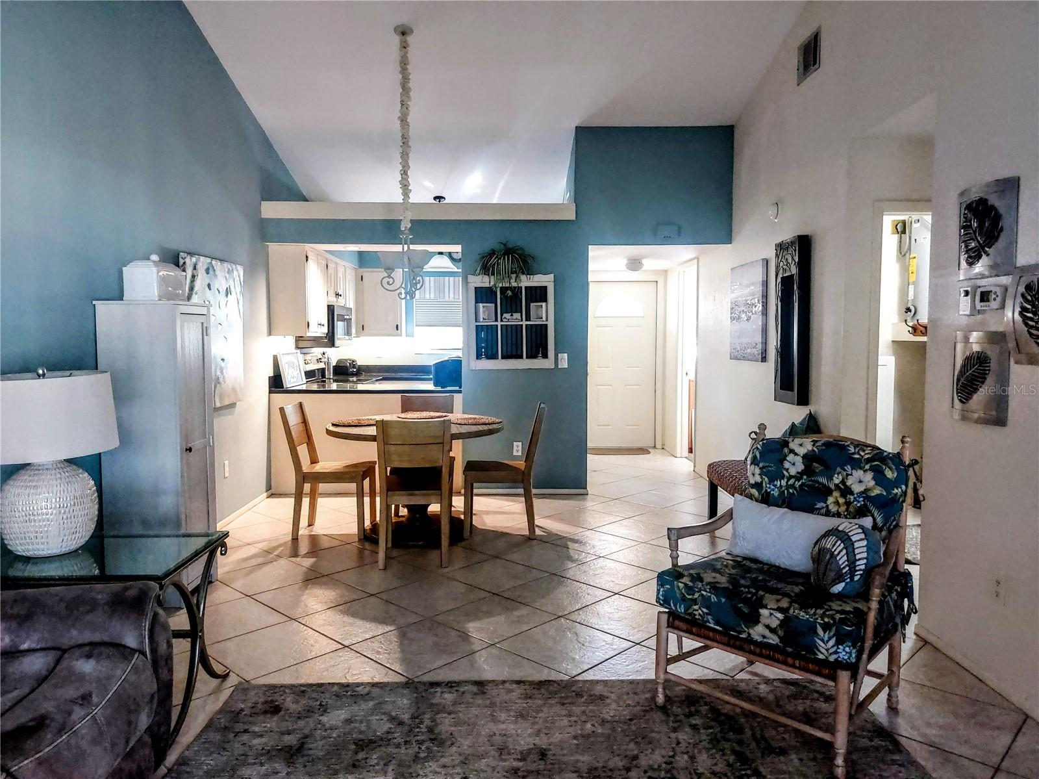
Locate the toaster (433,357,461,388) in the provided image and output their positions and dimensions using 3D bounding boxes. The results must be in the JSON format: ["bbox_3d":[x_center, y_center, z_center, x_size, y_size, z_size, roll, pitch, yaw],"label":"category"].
[{"bbox_3d":[-0.628,-0.148,6.614,0.320,0.265,0.230,0,4,-1],"label":"toaster"}]

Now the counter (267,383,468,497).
[{"bbox_3d":[-1.314,0.435,6.537,1.660,0.920,0.700,0,4,-1],"label":"counter"}]

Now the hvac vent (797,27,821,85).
[{"bbox_3d":[1.850,-2.139,4.625,0.020,0.255,0.350,0,4,-1],"label":"hvac vent"}]

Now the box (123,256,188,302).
[{"bbox_3d":[-1.863,-0.567,3.704,0.175,0.245,0.320,0,4,-1],"label":"box"}]

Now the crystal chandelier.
[{"bbox_3d":[-0.800,-1.544,4.920,0.370,1.844,0.370,0,4,-1],"label":"crystal chandelier"}]

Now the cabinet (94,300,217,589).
[{"bbox_3d":[-1.874,0.322,3.771,0.410,1.530,0.430,0,4,-1],"label":"cabinet"}]

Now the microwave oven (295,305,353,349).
[{"bbox_3d":[-1.960,-0.629,7.247,0.400,0.415,0.770,0,4,-1],"label":"microwave oven"}]

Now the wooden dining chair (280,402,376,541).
[{"bbox_3d":[-1.326,0.554,5.058,0.570,0.900,0.450,0,4,-1],"label":"wooden dining chair"}]

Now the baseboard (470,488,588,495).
[{"bbox_3d":[0.053,0.885,6.235,1.080,0.057,0.016,0,4,-1],"label":"baseboard"}]

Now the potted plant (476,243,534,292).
[{"bbox_3d":[-0.124,-1.031,6.104,0.500,0.425,0.290,0,4,-1],"label":"potted plant"}]

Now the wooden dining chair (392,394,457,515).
[{"bbox_3d":[-0.749,0.514,5.733,0.455,0.895,0.570,0,4,-1],"label":"wooden dining chair"}]

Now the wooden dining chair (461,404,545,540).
[{"bbox_3d":[-0.099,0.551,5.036,0.555,0.895,0.430,0,4,-1],"label":"wooden dining chair"}]

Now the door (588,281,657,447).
[{"bbox_3d":[1.225,-0.294,8.843,0.915,2.030,0.050,0,4,-1],"label":"door"}]

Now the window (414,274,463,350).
[{"bbox_3d":[-0.846,-0.932,8.743,0.860,0.930,0.100,0,4,-1],"label":"window"}]

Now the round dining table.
[{"bbox_3d":[-0.725,0.626,5.024,1.235,0.767,1.235,0,4,-1],"label":"round dining table"}]

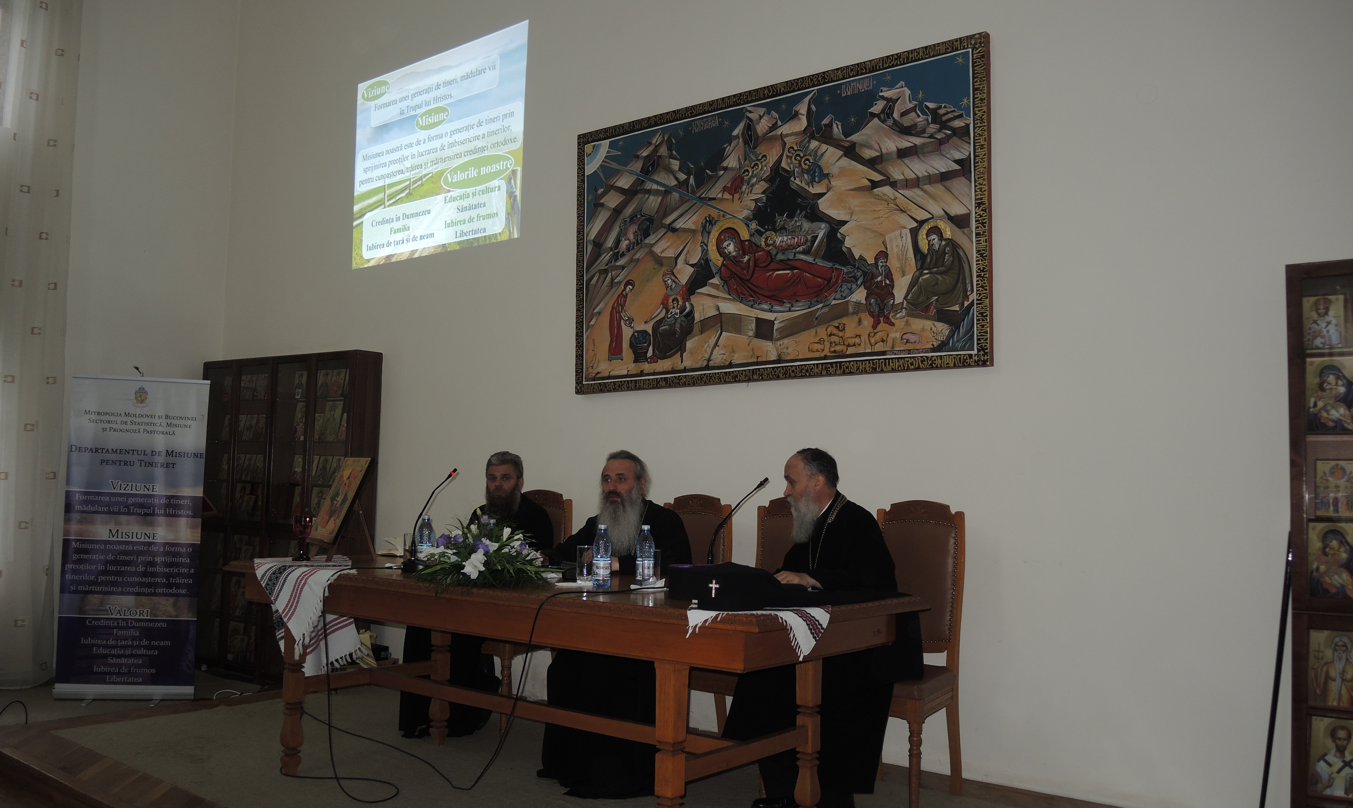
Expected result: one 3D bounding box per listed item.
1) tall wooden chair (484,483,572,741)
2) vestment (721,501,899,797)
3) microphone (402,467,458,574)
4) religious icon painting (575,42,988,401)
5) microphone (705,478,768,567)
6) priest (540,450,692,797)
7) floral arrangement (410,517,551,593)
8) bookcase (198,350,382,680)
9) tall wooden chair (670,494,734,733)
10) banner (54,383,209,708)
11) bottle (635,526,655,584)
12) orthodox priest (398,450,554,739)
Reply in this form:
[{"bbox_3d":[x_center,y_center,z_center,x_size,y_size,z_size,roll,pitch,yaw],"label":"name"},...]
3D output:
[{"bbox_3d":[-0.842,0.986,5.365,0.450,1.110,0.570,-3,-6,37],"label":"tall wooden chair"},{"bbox_3d":[0.543,0.858,4.053,0.680,1.050,0.560,5,-6,-38],"label":"vestment"},{"bbox_3d":[-1.079,0.495,4.796,0.106,0.431,0.283,-3,-6,38],"label":"microphone"},{"bbox_3d":[0.393,-0.820,5.341,2.350,1.440,0.041,-3,-6,38],"label":"religious icon painting"},{"bbox_3d":[0.194,0.444,3.835,0.310,0.395,0.120,4,-6,-37],"label":"microphone"},{"bbox_3d":[-0.241,0.834,4.529,0.550,1.300,0.760,-3,-6,37],"label":"priest"},{"bbox_3d":[-0.684,0.526,3.832,0.520,0.230,0.440,-3,-6,40],"label":"floral arrangement"},{"bbox_3d":[-2.641,0.773,7.349,1.558,2.170,0.224,-2,-5,33],"label":"bookcase"},{"bbox_3d":[-0.063,0.996,4.944,0.460,1.148,0.566,-3,-6,38],"label":"tall wooden chair"},{"bbox_3d":[-3.337,0.827,6.710,0.844,1.959,0.201,1,-5,-4],"label":"banner"},{"bbox_3d":[-0.109,0.535,3.897,0.067,0.212,0.067,1,-5,-2],"label":"bottle"},{"bbox_3d":[-0.936,0.875,5.182,0.560,1.300,0.720,-2,-6,35],"label":"orthodox priest"}]

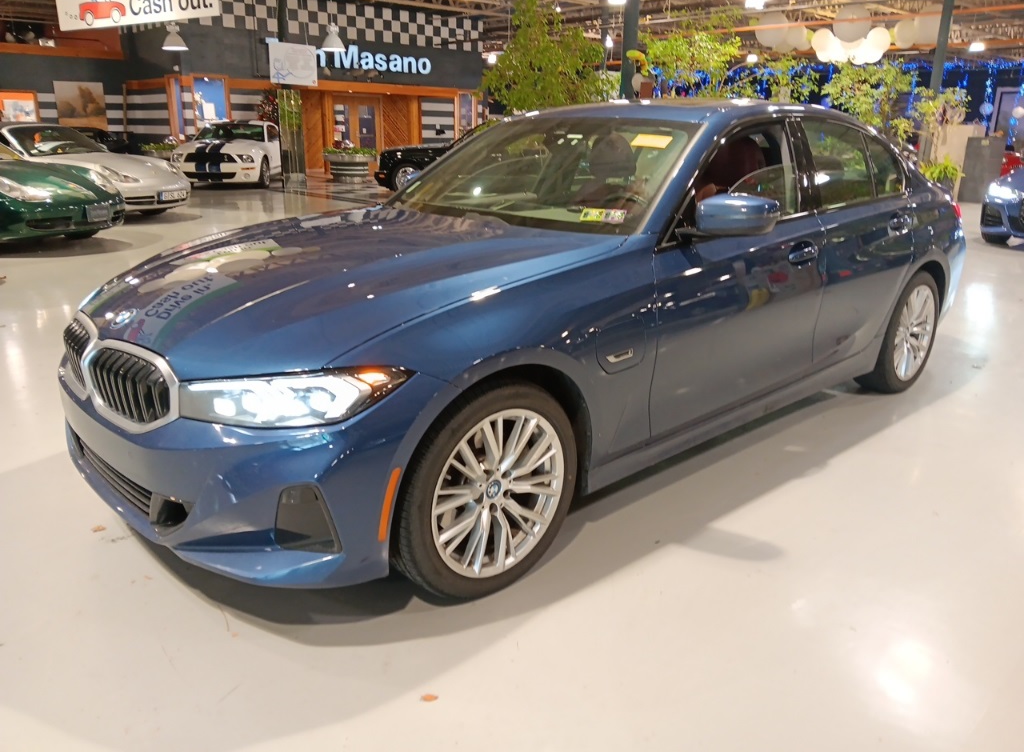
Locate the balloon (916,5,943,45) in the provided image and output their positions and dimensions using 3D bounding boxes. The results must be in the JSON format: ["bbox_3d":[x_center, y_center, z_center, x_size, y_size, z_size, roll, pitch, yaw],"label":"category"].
[{"bbox_3d":[9.888,-8.226,18.000,0.870,0.887,0.870,9,20,25],"label":"balloon"}]

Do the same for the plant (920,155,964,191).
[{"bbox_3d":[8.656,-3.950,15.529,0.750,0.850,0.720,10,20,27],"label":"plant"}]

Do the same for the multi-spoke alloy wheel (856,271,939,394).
[{"bbox_3d":[2.031,-0.247,4.052,0.660,0.660,0.225,-15,23,-40],"label":"multi-spoke alloy wheel"}]

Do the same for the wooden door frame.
[{"bbox_3d":[-4.542,-7.198,22.975,1.760,2.220,0.150,-15,23,-40],"label":"wooden door frame"}]

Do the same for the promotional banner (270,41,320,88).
[{"bbox_3d":[-4.406,-6.272,15.500,1.040,0.750,0.020,-15,23,-40],"label":"promotional banner"}]

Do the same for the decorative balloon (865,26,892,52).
[{"bbox_3d":[8.716,-8.000,18.300,0.550,0.570,0.550,8,19,22],"label":"decorative balloon"}]

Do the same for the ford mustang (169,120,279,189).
[{"bbox_3d":[-6.453,-5.333,18.443,1.880,1.385,4.770,0,18,-2],"label":"ford mustang"}]

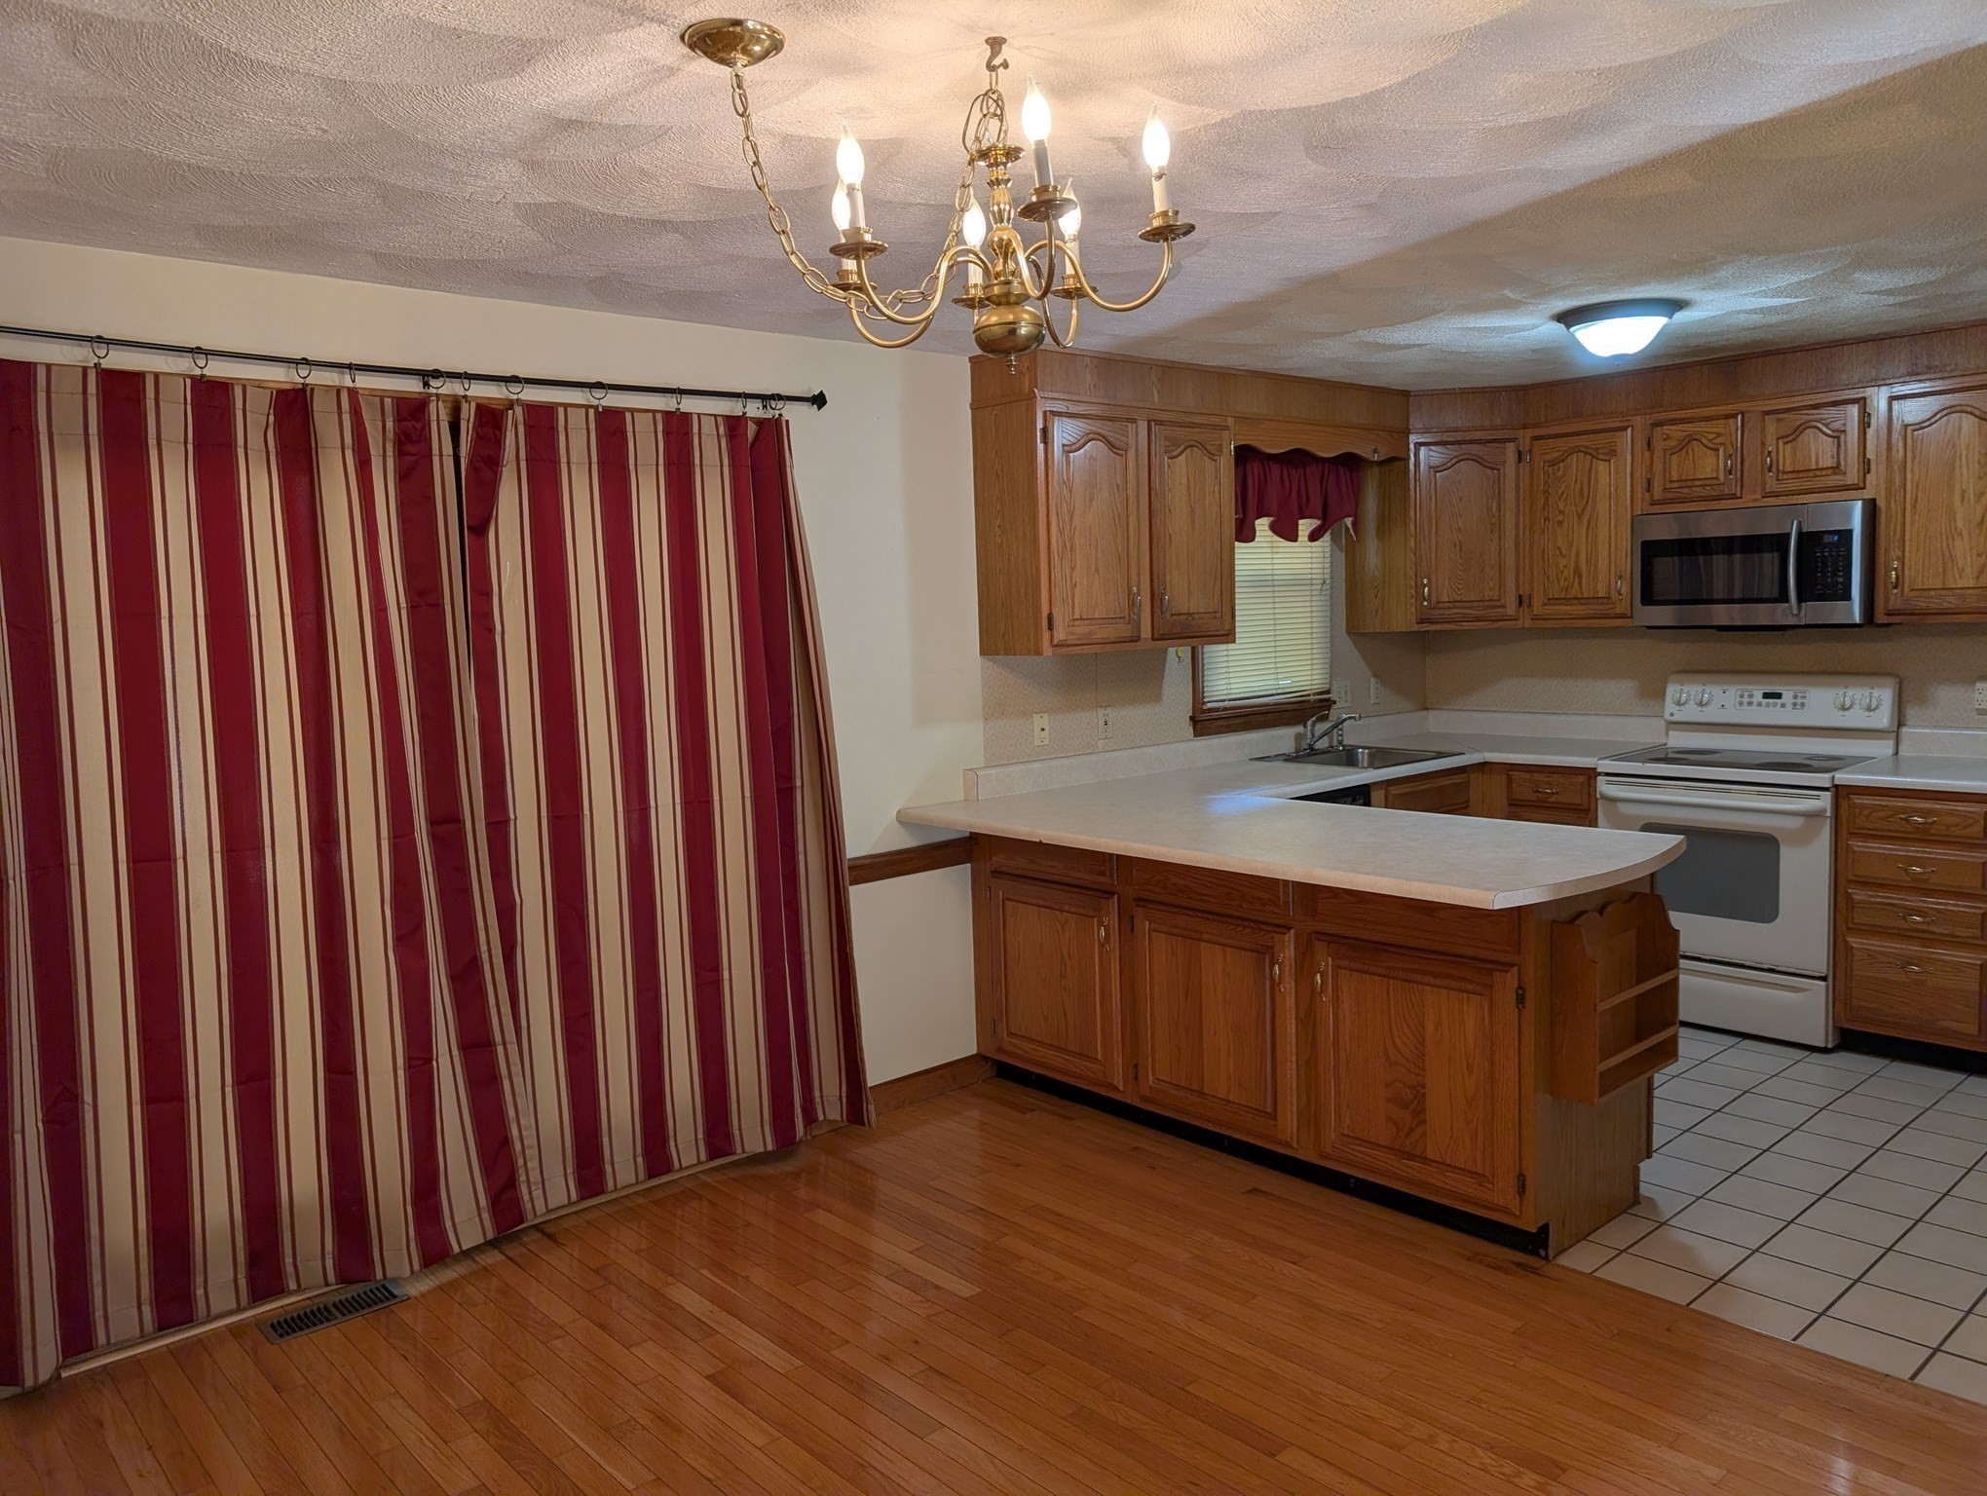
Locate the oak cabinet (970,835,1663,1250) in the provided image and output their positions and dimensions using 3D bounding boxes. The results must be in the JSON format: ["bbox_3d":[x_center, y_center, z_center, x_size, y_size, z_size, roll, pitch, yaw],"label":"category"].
[{"bbox_3d":[0.801,0.675,4.012,0.620,0.880,1.936,-7,8,-41],"label":"oak cabinet"}]

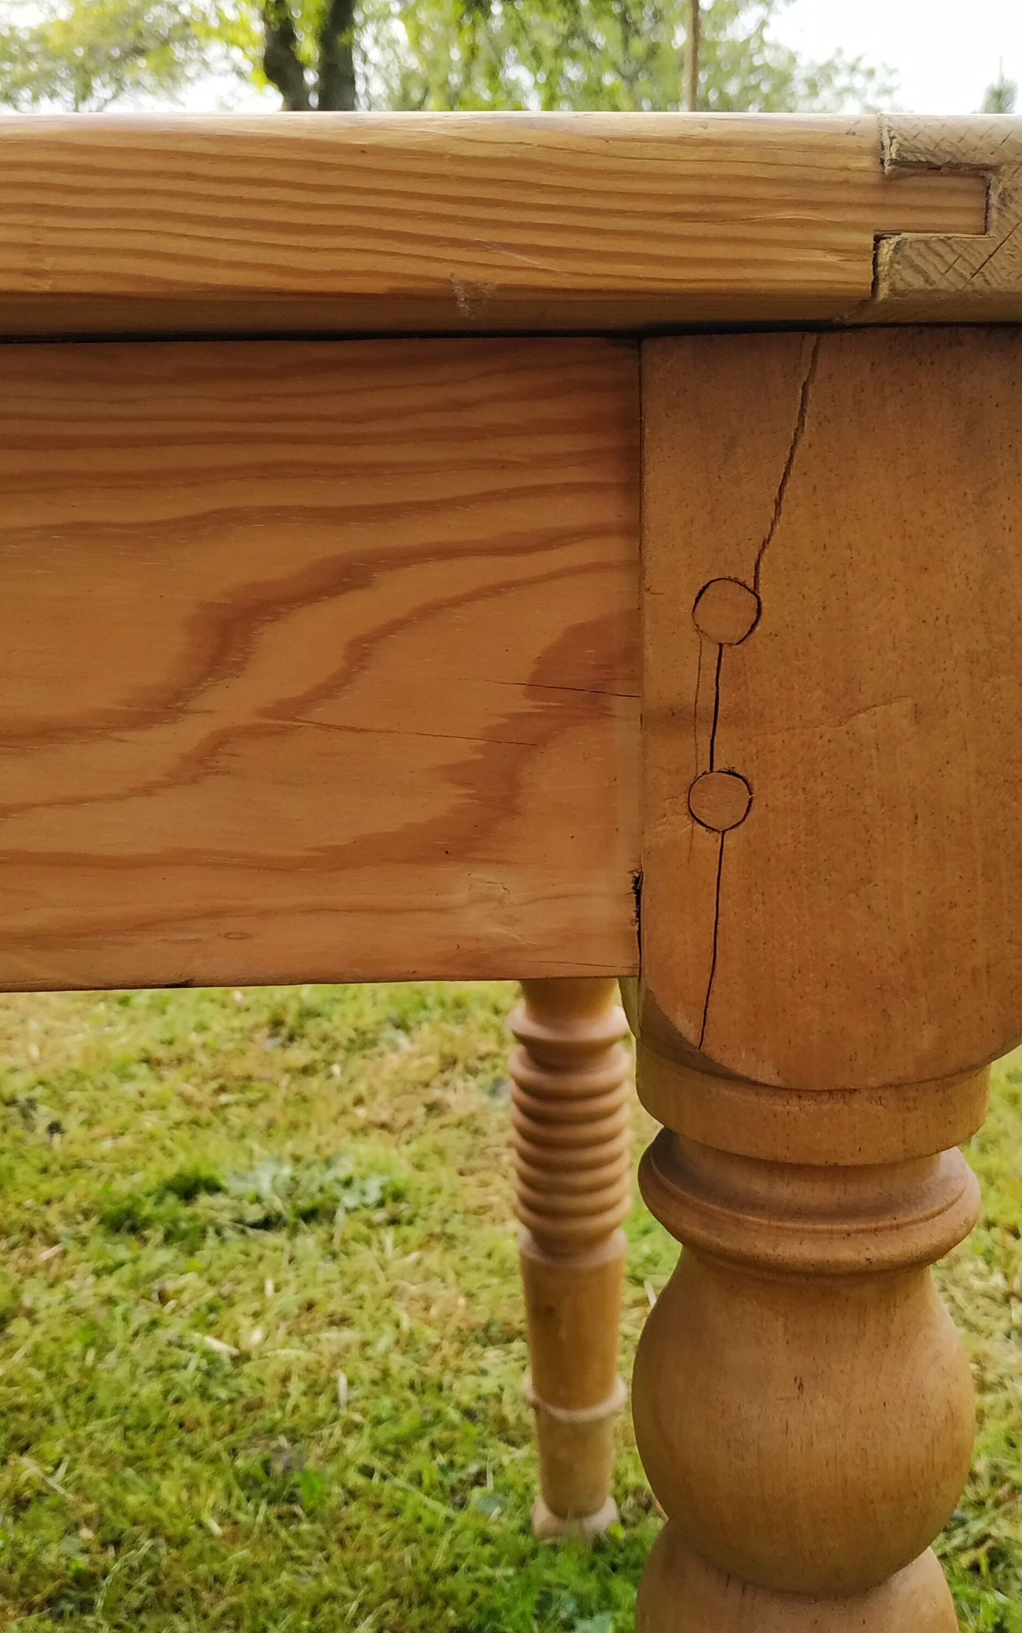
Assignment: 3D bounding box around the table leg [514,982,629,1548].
[{"bbox_3d":[0.040,0.134,0.986,0.083,0.720,0.083,-1,12,-2],"label":"table leg"}]

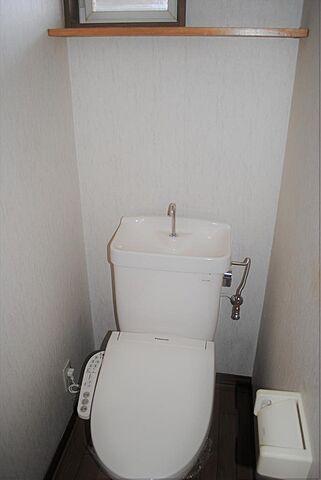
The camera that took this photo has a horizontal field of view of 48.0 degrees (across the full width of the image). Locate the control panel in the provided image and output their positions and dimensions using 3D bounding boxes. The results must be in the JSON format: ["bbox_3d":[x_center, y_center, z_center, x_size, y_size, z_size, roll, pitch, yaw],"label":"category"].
[{"bbox_3d":[-0.241,0.496,1.264,0.070,0.050,0.265,2,32,3],"label":"control panel"}]

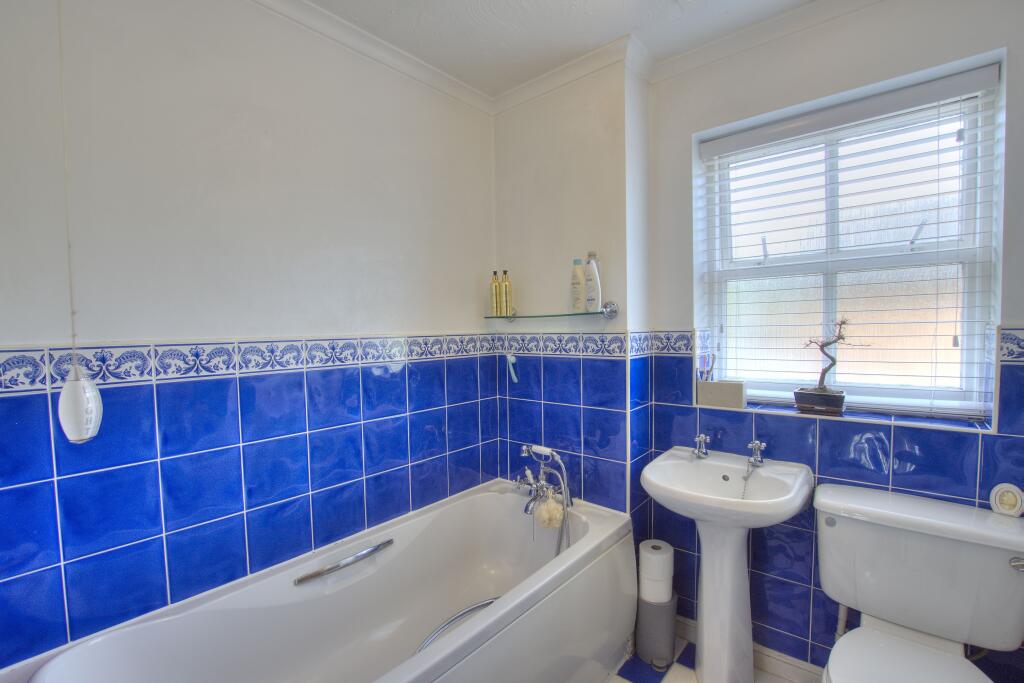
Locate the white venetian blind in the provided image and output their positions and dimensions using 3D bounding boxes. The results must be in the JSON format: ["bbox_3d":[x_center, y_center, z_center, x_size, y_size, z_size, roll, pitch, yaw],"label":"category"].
[{"bbox_3d":[1.140,-0.281,1.639,0.844,1.020,0.140,1,2,41],"label":"white venetian blind"}]

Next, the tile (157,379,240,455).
[{"bbox_3d":[-0.860,0.205,1.256,0.009,0.200,0.199,1,2,40],"label":"tile"}]

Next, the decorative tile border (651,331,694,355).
[{"bbox_3d":[0.658,0.007,1.869,0.177,0.095,0.010,0,2,41],"label":"decorative tile border"}]

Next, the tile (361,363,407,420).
[{"bbox_3d":[-0.477,0.189,1.710,0.010,0.196,0.197,0,2,41],"label":"tile"}]

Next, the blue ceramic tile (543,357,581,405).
[{"bbox_3d":[0.213,0.166,1.938,0.199,0.200,0.010,1,2,41],"label":"blue ceramic tile"}]

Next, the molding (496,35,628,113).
[{"bbox_3d":[0.169,-1.084,1.877,0.704,0.058,0.050,1,2,41],"label":"molding"}]

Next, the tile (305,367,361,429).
[{"bbox_3d":[-0.605,0.193,1.558,0.009,0.200,0.199,1,2,40],"label":"tile"}]

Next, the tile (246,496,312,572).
[{"bbox_3d":[-0.722,0.592,1.416,0.010,0.188,0.197,1,2,41],"label":"tile"}]

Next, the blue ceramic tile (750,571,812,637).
[{"bbox_3d":[0.963,0.944,1.634,0.198,0.198,0.008,1,2,40],"label":"blue ceramic tile"}]

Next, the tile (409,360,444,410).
[{"bbox_3d":[-0.346,0.179,1.864,0.009,0.200,0.199,1,2,40],"label":"tile"}]

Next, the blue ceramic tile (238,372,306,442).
[{"bbox_3d":[-0.739,0.200,1.415,0.010,0.200,0.200,1,3,41],"label":"blue ceramic tile"}]

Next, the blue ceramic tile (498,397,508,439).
[{"bbox_3d":[-0.036,0.368,2.176,0.057,0.200,0.009,1,2,40],"label":"blue ceramic tile"}]

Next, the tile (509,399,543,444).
[{"bbox_3d":[0.065,0.368,2.082,0.197,0.198,0.010,0,2,41],"label":"tile"}]

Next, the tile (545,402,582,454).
[{"bbox_3d":[0.217,0.371,1.956,0.200,0.200,0.010,1,3,40],"label":"tile"}]

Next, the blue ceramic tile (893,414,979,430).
[{"bbox_3d":[1.305,0.247,1.409,0.198,0.008,0.170,1,2,40],"label":"blue ceramic tile"}]

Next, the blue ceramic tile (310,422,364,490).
[{"bbox_3d":[-0.602,0.395,1.565,0.009,0.200,0.199,1,2,40],"label":"blue ceramic tile"}]

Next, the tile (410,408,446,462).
[{"bbox_3d":[-0.343,0.382,1.871,0.009,0.200,0.199,1,2,40],"label":"tile"}]

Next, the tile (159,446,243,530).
[{"bbox_3d":[-0.838,0.397,1.240,0.008,0.198,0.198,1,2,40],"label":"tile"}]

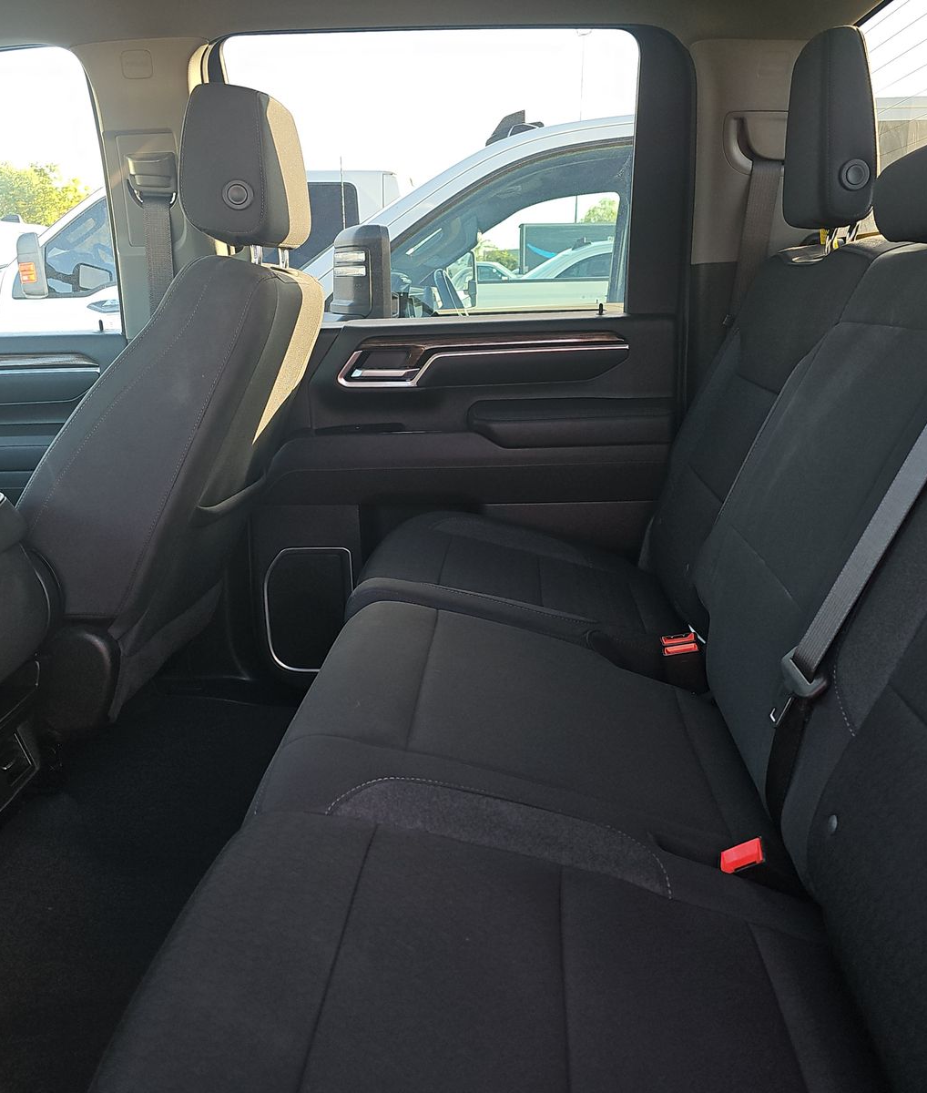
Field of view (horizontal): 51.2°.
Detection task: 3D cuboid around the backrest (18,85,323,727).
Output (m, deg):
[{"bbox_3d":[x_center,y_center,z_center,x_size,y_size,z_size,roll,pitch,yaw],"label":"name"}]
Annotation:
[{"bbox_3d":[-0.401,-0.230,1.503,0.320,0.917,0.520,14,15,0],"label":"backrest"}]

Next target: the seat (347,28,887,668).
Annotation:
[{"bbox_3d":[0.225,-0.233,1.487,0.810,0.975,0.540,-1,14,4],"label":"seat"}]

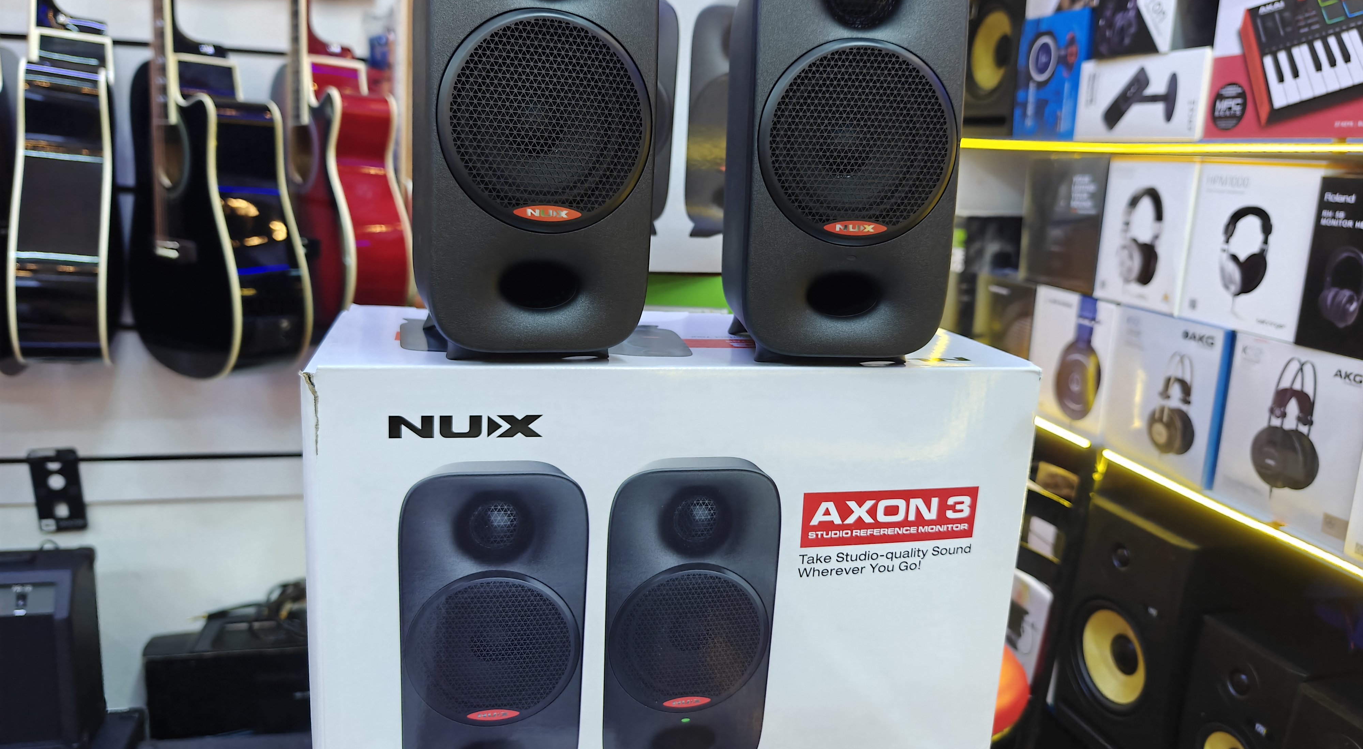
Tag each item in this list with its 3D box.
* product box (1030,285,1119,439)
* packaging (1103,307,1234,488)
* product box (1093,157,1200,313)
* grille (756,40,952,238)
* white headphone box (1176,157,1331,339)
[{"bbox_3d":[0.713,-0.025,1.636,0.105,0.226,0.213,-1,13,-15],"label":"product box"},{"bbox_3d":[0.766,0.024,1.432,0.105,0.225,0.222,-1,13,-15],"label":"packaging"},{"bbox_3d":[0.753,-0.215,1.462,0.100,0.224,0.185,-1,13,-15],"label":"product box"},{"bbox_3d":[0.089,-0.117,0.477,0.100,0.100,0.014,1,13,-10],"label":"grille"},{"bbox_3d":[0.802,-0.169,1.278,0.100,0.222,0.203,-1,13,-15],"label":"white headphone box"}]

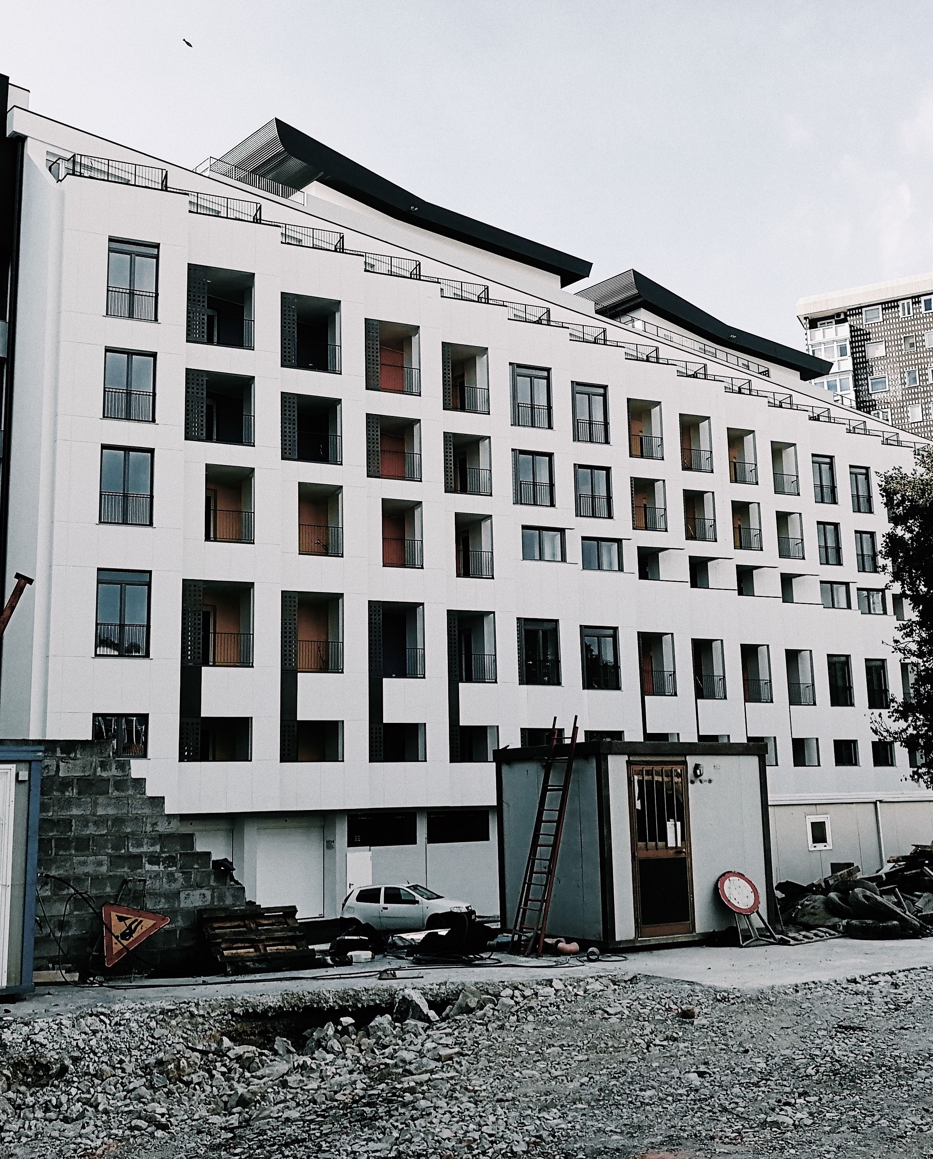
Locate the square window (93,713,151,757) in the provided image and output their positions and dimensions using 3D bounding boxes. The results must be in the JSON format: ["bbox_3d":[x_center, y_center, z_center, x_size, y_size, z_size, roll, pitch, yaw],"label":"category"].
[{"bbox_3d":[-9.478,4.316,32.954,1.461,1.261,0.180,3,-12,-22],"label":"square window"}]

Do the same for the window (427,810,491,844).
[{"bbox_3d":[-0.297,8.598,41.825,2.822,1.023,0.150,8,-14,-41],"label":"window"}]

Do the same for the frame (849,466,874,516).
[{"bbox_3d":[20.394,-4.611,62.289,1.286,2.460,0.150,3,-11,-22],"label":"frame"}]

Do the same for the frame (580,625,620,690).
[{"bbox_3d":[5.252,3.098,47.179,1.643,2.490,0.150,3,-11,-22],"label":"frame"}]

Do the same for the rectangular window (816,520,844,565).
[{"bbox_3d":[17.908,-1.759,59.423,1.319,2.160,0.150,3,-11,-22],"label":"rectangular window"}]

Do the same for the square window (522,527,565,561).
[{"bbox_3d":[2.948,-1.312,45.835,1.843,1.334,0.150,3,-11,-22],"label":"square window"}]

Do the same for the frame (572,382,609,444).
[{"bbox_3d":[4.943,-6.646,48.444,1.683,2.516,0.180,3,-12,-22],"label":"frame"}]

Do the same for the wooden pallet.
[{"bbox_3d":[-2.408,4.144,13.927,1.200,0.144,0.800,5,29,-31],"label":"wooden pallet"}]

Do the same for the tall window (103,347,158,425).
[{"bbox_3d":[-9.804,-5.647,35.156,1.456,2.148,0.150,3,-11,-22],"label":"tall window"}]

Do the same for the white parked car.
[{"bbox_3d":[-1.662,9.522,34.546,3.800,1.480,1.660,-5,-11,18],"label":"white parked car"}]

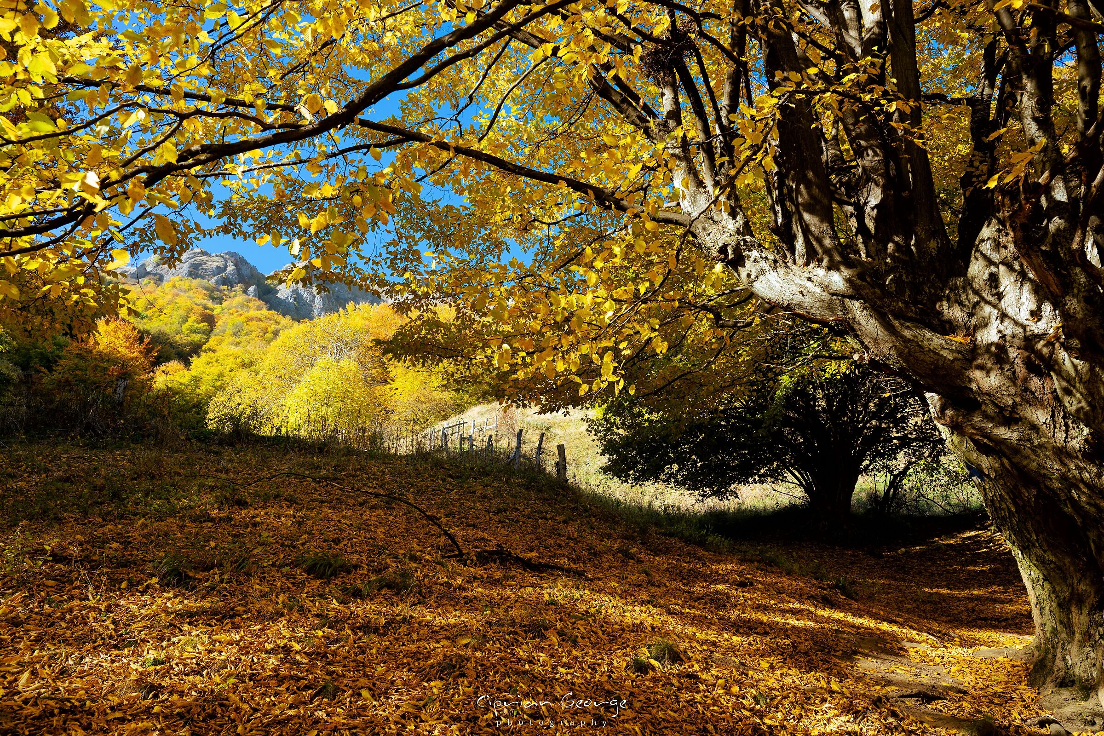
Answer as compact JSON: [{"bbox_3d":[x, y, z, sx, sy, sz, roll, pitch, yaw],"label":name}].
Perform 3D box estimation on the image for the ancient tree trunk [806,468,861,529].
[{"bbox_3d":[4.780,2.220,12.500,0.920,1.060,0.850,0,0,21],"label":"ancient tree trunk"}]

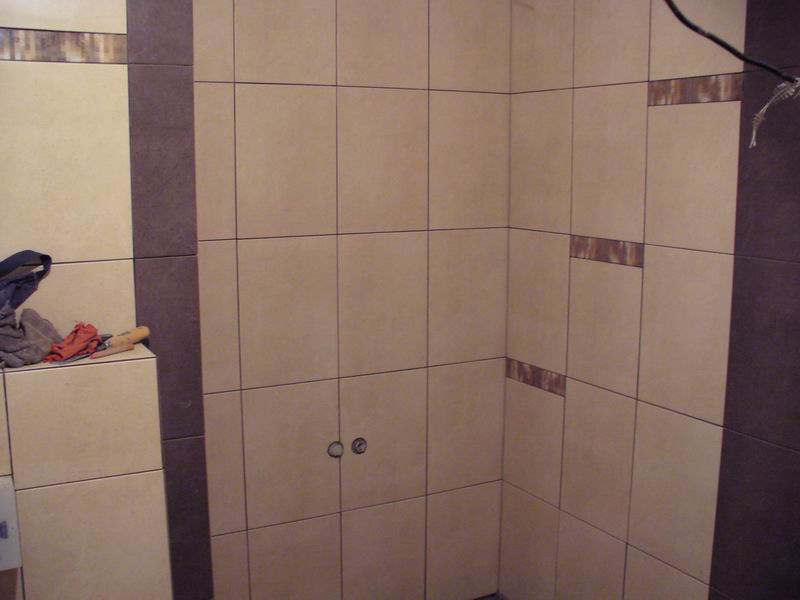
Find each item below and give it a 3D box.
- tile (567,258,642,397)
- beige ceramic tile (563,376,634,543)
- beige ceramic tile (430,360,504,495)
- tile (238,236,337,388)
[{"bbox_3d":[0.489,0.062,2.047,0.010,0.305,0.254,-5,10,-29],"label":"tile"},{"bbox_3d":[0.486,0.388,2.102,0.010,0.361,0.254,-5,10,-29],"label":"beige ceramic tile"},{"bbox_3d":[0.179,0.337,2.308,0.250,0.350,0.010,-5,10,-28],"label":"beige ceramic tile"},{"bbox_3d":[-0.269,0.028,2.080,0.254,0.361,0.010,-5,10,-27],"label":"tile"}]

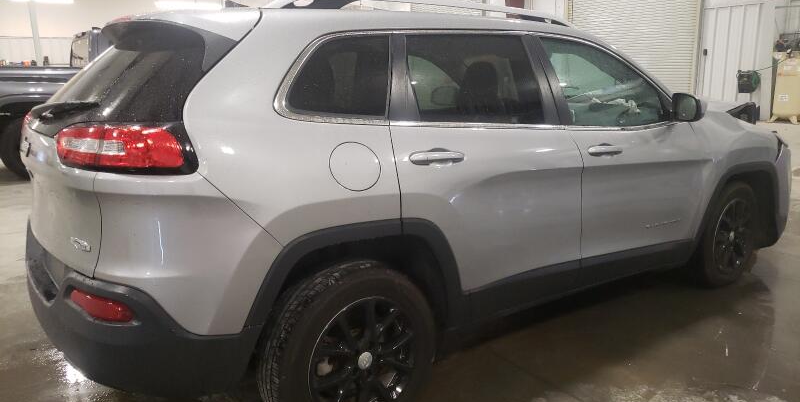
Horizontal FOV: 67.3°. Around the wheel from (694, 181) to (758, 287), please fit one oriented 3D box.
[{"bbox_3d":[2.007,0.202,3.806,0.695,0.695,0.230,-9,14,-35],"label":"wheel"}]

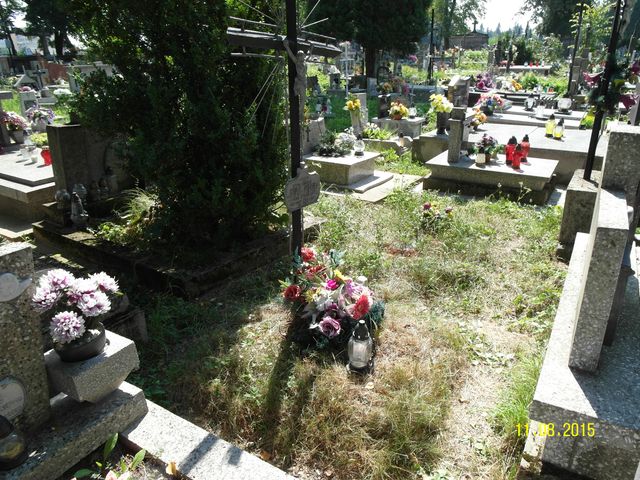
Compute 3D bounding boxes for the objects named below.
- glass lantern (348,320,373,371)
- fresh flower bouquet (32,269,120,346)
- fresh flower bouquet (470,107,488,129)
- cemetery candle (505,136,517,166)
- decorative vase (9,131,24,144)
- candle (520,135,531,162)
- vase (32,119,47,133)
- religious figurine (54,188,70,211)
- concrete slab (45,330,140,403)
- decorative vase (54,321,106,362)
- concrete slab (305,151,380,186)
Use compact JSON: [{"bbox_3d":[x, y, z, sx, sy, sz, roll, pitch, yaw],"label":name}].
[{"bbox_3d":[0.202,0.527,2.217,0.120,0.263,0.120,2,23,6],"label":"glass lantern"},{"bbox_3d":[-0.947,0.262,1.725,0.310,0.250,0.270,-14,26,-30],"label":"fresh flower bouquet"},{"bbox_3d":[2.516,-1.933,7.000,0.280,0.330,0.280,0,22,0],"label":"fresh flower bouquet"},{"bbox_3d":[2.182,-1.004,5.033,0.115,0.310,0.115,9,23,22],"label":"cemetery candle"},{"bbox_3d":[-4.091,-1.400,6.000,0.200,0.200,0.200,0,22,0],"label":"decorative vase"},{"bbox_3d":[2.490,-1.108,5.371,0.110,0.304,0.110,10,25,23],"label":"candle"},{"bbox_3d":[-4.109,-1.677,6.500,0.200,0.200,0.200,-13,24,-29],"label":"vase"},{"bbox_3d":[-2.234,-0.351,3.850,0.130,0.205,0.140,13,25,29],"label":"religious figurine"},{"bbox_3d":[-0.930,0.490,1.806,0.234,0.114,0.260,12,25,29],"label":"concrete slab"},{"bbox_3d":[-1.000,0.431,1.870,0.200,0.105,0.200,0,22,0],"label":"decorative vase"},{"bbox_3d":[0.294,-0.954,5.746,0.694,0.264,0.787,13,26,29],"label":"concrete slab"}]

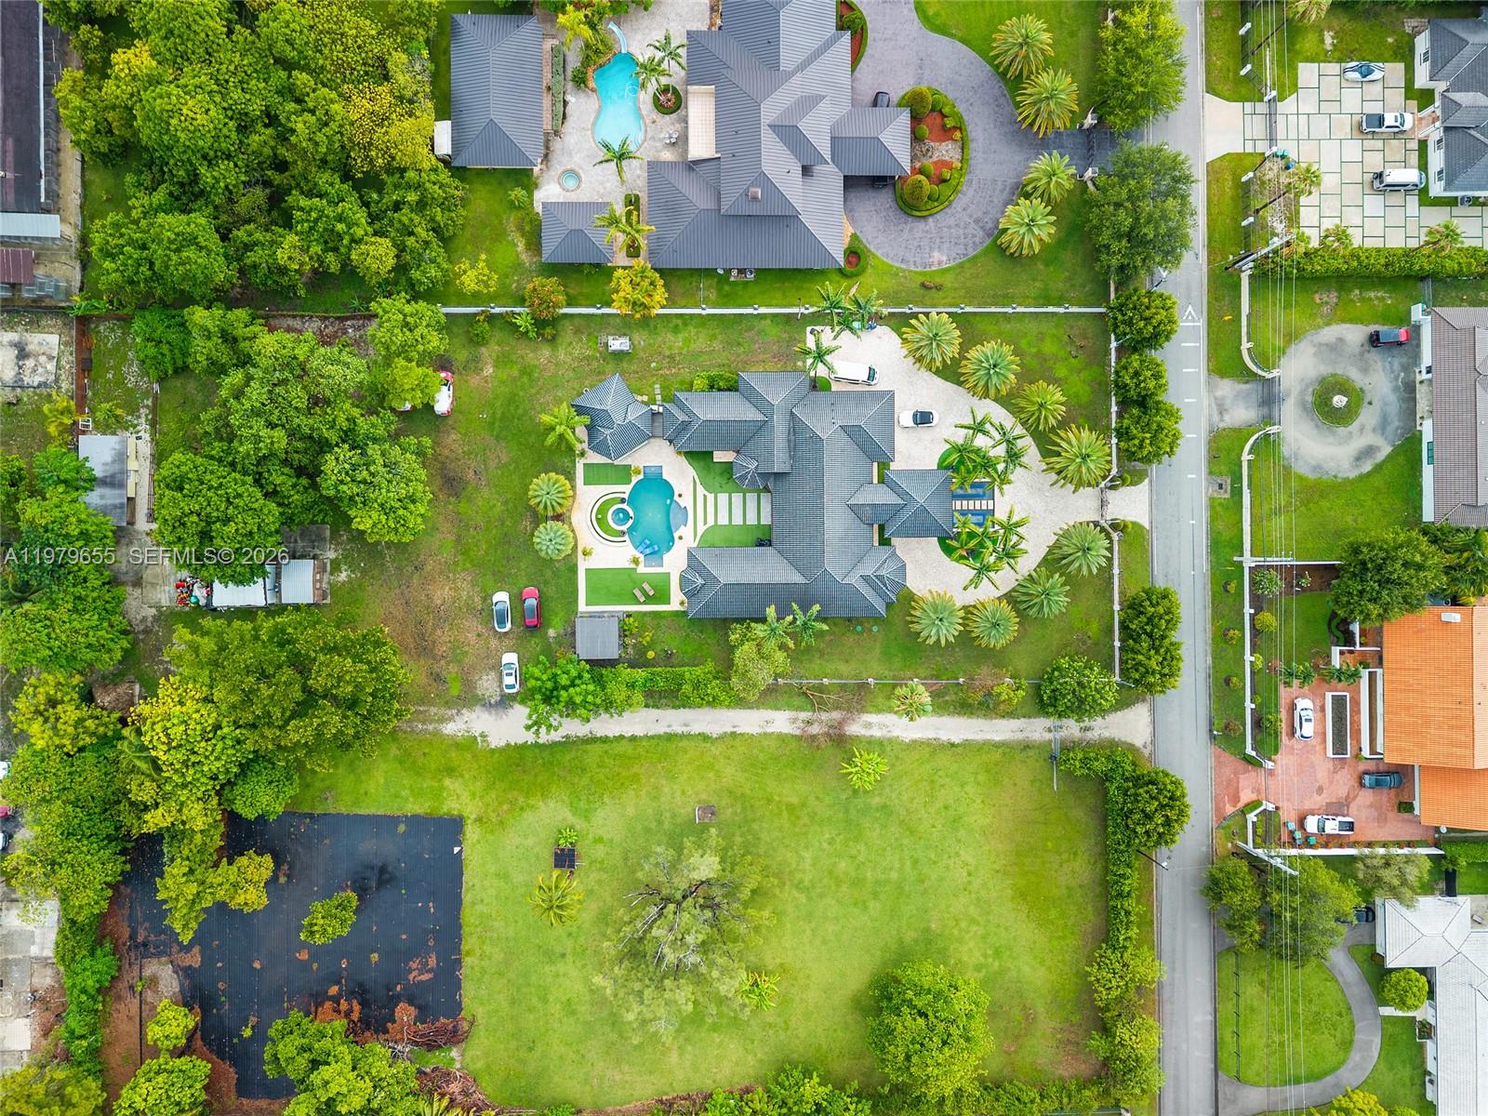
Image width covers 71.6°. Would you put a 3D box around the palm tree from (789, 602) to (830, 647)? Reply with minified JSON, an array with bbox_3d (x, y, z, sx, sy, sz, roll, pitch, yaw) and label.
[{"bbox_3d":[7.060,7.240,114.270,4.380,8.000,4.760,0,90,-2],"label":"palm tree"}]

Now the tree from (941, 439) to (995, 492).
[{"bbox_3d":[24.450,-10.240,114.690,5.860,8.500,5.860,0,90,-2],"label":"tree"}]

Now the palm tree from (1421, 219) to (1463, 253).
[{"bbox_3d":[76.268,-35.050,115.918,4.384,9.800,3.794,0,90,-2],"label":"palm tree"}]

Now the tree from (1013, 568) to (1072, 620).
[{"bbox_3d":[33.020,3.950,115.910,6.170,6.500,5.840,0,90,-2],"label":"tree"}]

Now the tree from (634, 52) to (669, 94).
[{"bbox_3d":[-10.275,-53.893,117.000,3.877,8.000,4.523,0,90,0],"label":"tree"}]

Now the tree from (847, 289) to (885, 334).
[{"bbox_3d":[13.665,-27.590,117.350,4.295,7.300,5.075,0,90,0],"label":"tree"}]

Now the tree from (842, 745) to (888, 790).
[{"bbox_3d":[13.540,23.610,116.510,5.280,3.800,5.150,0,90,-2],"label":"tree"}]

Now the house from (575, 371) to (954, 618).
[{"bbox_3d":[2.331,-6.788,114.562,41.927,7.200,27.559,0,90,-2],"label":"house"}]

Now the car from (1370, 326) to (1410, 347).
[{"bbox_3d":[75.070,-25.662,120.070,4.750,1.830,1.880,-2,90,0],"label":"car"}]

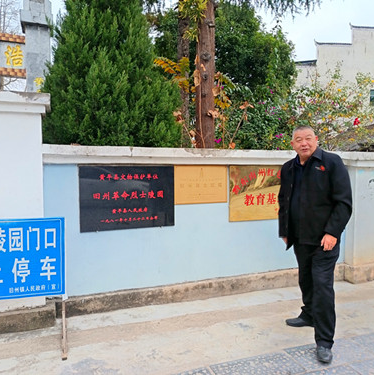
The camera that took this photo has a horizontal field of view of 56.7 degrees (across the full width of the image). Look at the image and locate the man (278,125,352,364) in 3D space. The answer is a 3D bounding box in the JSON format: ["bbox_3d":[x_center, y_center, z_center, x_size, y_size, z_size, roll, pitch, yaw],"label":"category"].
[{"bbox_3d":[0.976,0.356,2.658,0.580,1.670,0.500,2,4,43],"label":"man"}]

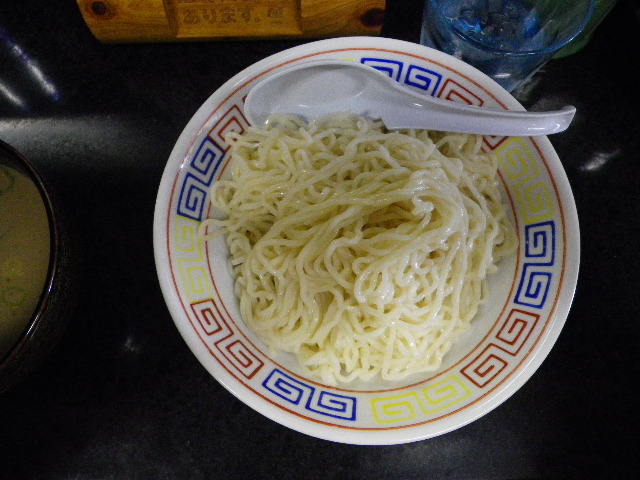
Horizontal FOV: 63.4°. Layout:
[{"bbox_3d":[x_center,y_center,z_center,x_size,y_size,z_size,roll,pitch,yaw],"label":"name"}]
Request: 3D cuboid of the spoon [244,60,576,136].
[{"bbox_3d":[0.045,-0.068,0.277,0.168,0.040,0.046,2,114,-3],"label":"spoon"}]

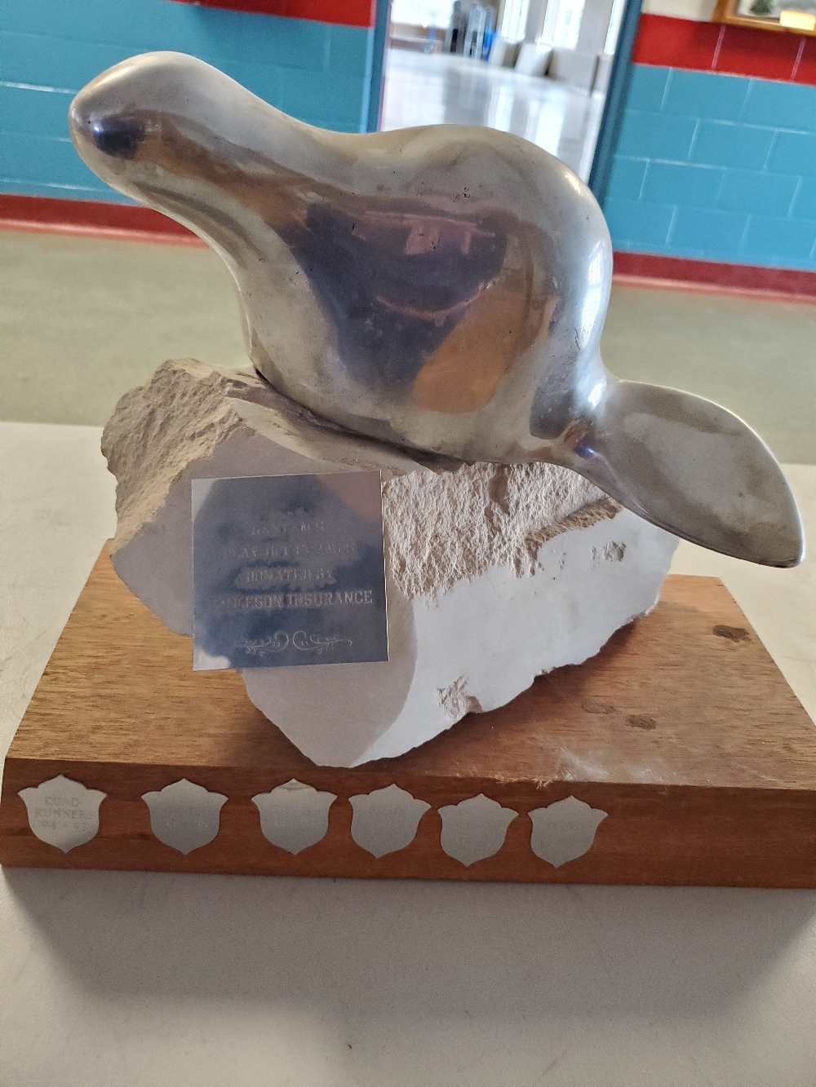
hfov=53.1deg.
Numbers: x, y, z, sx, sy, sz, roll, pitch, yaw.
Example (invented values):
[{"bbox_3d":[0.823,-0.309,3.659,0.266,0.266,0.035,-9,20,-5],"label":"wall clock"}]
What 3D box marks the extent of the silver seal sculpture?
[{"bbox_3d":[0.028,-0.085,0.327,0.302,0.169,0.110,4,33,-6],"label":"silver seal sculpture"}]

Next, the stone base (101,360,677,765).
[{"bbox_3d":[0.005,0.004,0.336,0.269,0.110,0.132,4,33,-6],"label":"stone base"}]

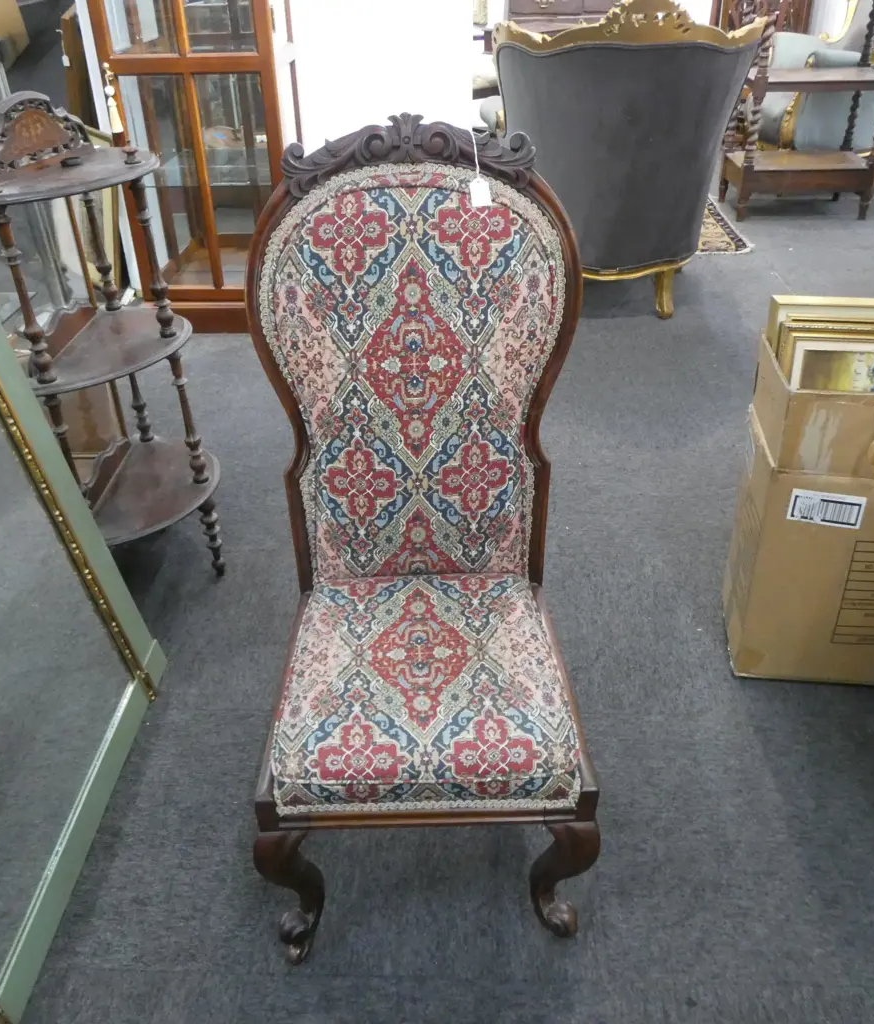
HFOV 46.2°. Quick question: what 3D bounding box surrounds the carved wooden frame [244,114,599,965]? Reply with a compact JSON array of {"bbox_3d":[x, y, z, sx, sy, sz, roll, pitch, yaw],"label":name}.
[{"bbox_3d":[-0.022,0.058,1.481,0.493,1.068,0.649,-2,35,-1],"label":"carved wooden frame"}]

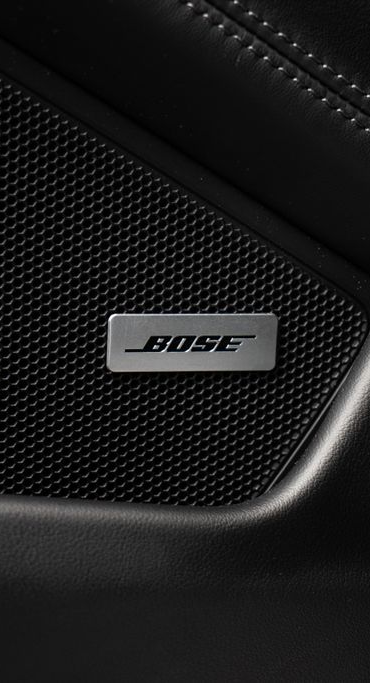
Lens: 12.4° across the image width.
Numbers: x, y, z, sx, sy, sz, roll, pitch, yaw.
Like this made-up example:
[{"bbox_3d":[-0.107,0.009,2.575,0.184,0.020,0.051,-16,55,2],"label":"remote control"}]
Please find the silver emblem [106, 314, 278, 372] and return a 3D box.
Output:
[{"bbox_3d":[0.002,0.000,0.446,0.045,0.015,0.002,0,13,-11],"label":"silver emblem"}]

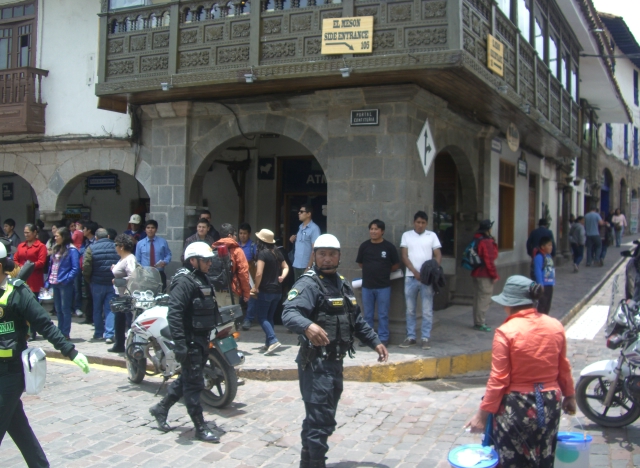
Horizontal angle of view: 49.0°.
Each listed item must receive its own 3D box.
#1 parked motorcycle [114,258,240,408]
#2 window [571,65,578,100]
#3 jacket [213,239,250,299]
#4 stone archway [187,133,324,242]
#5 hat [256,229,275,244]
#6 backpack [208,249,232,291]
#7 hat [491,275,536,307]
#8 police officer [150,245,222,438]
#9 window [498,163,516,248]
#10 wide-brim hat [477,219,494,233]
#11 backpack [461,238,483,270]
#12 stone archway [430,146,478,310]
[{"bbox_3d":[-1.620,1.069,7.800,2.050,1.400,0.800,2,0,38],"label":"parked motorcycle"},{"bbox_3d":[5.796,-3.439,16.000,0.120,0.820,1.200,2,0,27],"label":"window"},{"bbox_3d":[-1.140,0.432,8.800,0.550,0.750,0.420,2,0,34],"label":"jacket"},{"bbox_3d":[-0.880,-0.049,10.650,2.400,2.970,0.450,2,0,27],"label":"stone archway"},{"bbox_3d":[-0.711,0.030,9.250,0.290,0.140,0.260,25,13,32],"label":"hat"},{"bbox_3d":[-1.235,0.438,8.550,0.340,0.520,0.260,2,0,31],"label":"backpack"},{"bbox_3d":[1.157,0.344,4.200,0.290,0.175,0.270,2,0,37],"label":"hat"},{"bbox_3d":[-1.172,0.928,6.120,0.550,1.730,0.520,2,0,30],"label":"police officer"},{"bbox_3d":[3.856,-0.586,14.450,0.150,1.820,1.500,2,0,27],"label":"window"},{"bbox_3d":[2.462,-0.126,10.450,0.300,0.170,0.280,1,0,-30],"label":"wide-brim hat"},{"bbox_3d":[2.246,0.302,10.350,0.260,0.470,0.320,1,0,-31],"label":"backpack"},{"bbox_3d":[2.070,-0.095,11.440,0.450,2.700,2.350,2,0,27],"label":"stone archway"}]

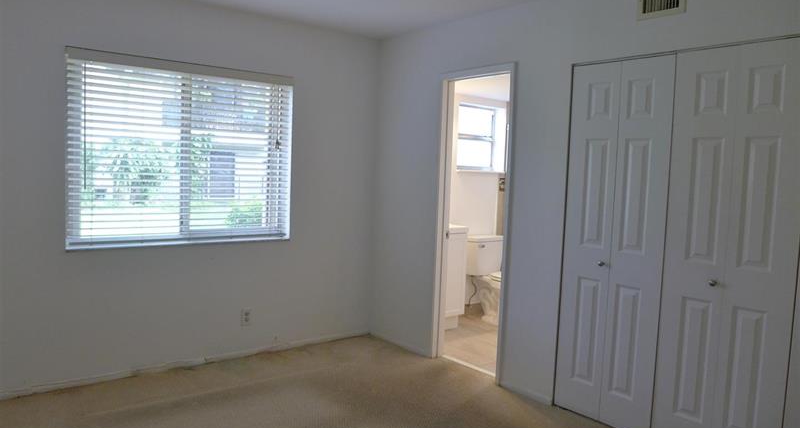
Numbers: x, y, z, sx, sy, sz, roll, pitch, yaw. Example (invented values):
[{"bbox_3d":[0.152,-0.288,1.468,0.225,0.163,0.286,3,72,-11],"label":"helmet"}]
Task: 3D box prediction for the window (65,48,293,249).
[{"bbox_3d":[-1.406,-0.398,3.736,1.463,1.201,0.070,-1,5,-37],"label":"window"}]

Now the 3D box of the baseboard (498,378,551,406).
[{"bbox_3d":[0.799,1.141,3.557,0.020,0.054,0.414,-2,6,-41],"label":"baseboard"}]

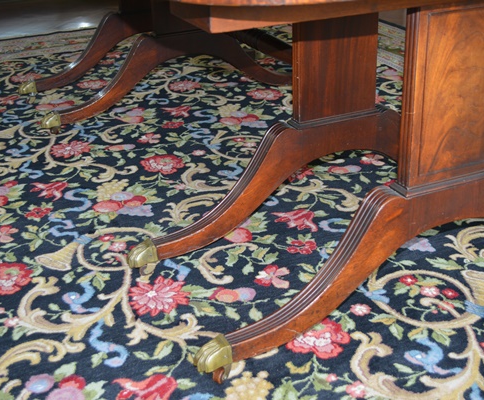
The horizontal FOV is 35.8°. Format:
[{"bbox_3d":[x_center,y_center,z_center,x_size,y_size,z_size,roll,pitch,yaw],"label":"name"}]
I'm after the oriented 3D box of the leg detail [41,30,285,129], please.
[{"bbox_3d":[-0.200,-0.460,2.634,1.038,0.310,0.055,-13,28,-21],"label":"leg detail"}]

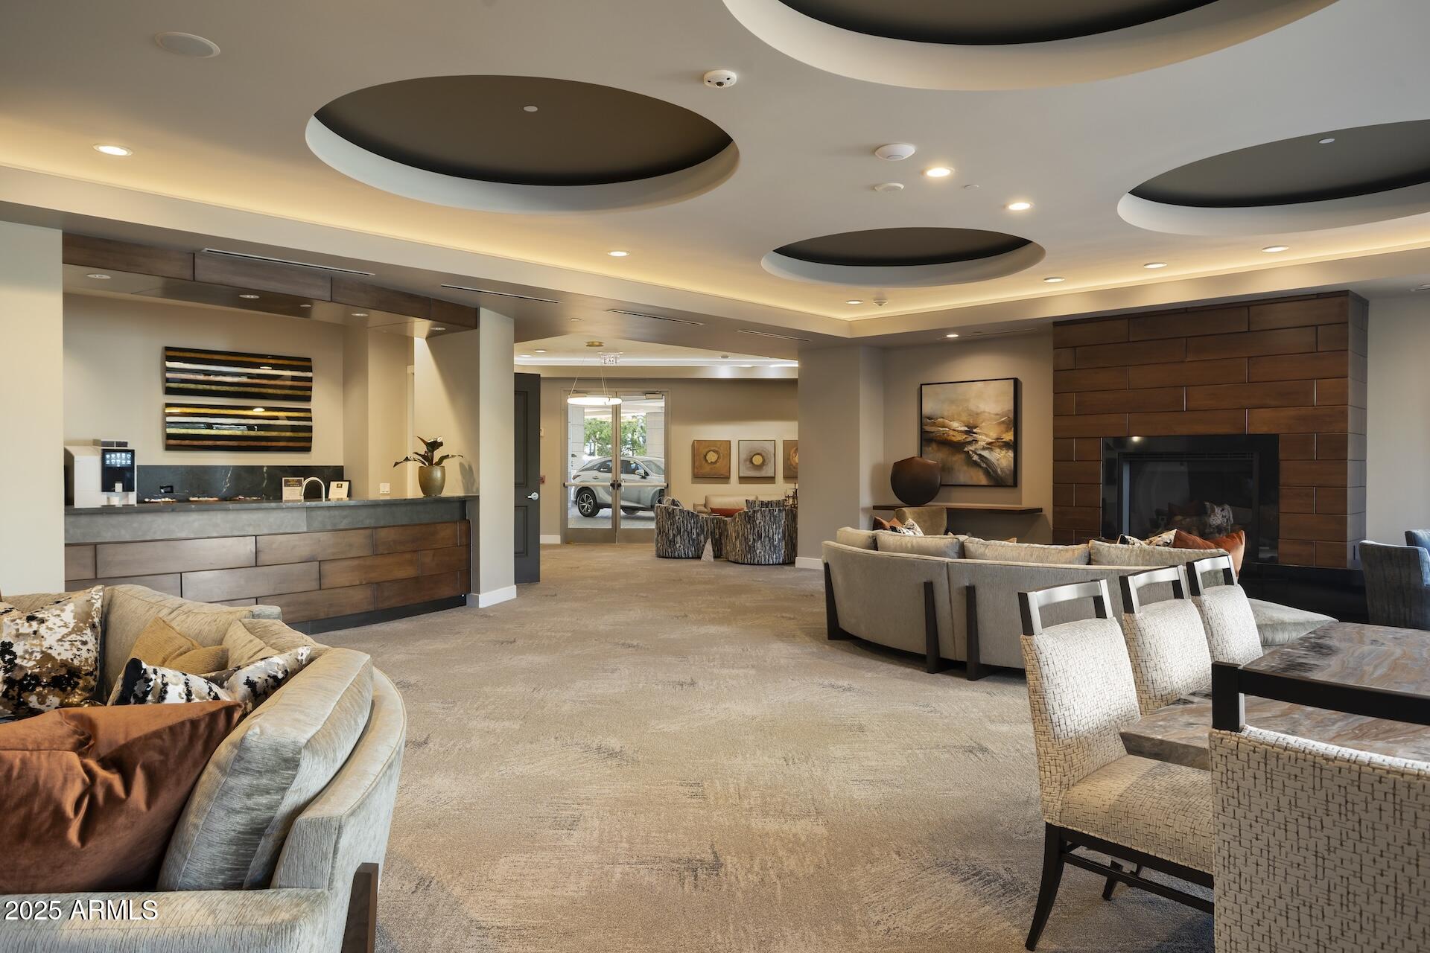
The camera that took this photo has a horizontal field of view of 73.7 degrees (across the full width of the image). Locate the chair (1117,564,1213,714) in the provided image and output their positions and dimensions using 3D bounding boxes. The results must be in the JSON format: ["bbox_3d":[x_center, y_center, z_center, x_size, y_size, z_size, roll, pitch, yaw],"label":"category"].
[{"bbox_3d":[1.644,0.798,2.933,0.500,0.970,0.600,0,1,-45],"label":"chair"}]

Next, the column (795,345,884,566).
[{"bbox_3d":[1.604,-0.207,12.224,0.975,2.803,0.500,1,1,44],"label":"column"}]

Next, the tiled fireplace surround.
[{"bbox_3d":[4.677,-0.404,9.223,2.575,2.348,0.730,1,1,44],"label":"tiled fireplace surround"}]

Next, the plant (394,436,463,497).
[{"bbox_3d":[-2.816,-0.094,9.366,0.680,0.600,0.580,0,1,0],"label":"plant"}]

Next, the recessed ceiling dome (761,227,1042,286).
[{"bbox_3d":[1.605,-1.950,8.178,2.363,0.210,2.363,0,1,0],"label":"recessed ceiling dome"}]

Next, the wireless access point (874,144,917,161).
[{"bbox_3d":[1.007,-1.796,5.323,0.225,0.045,0.225,0,1,0],"label":"wireless access point"}]

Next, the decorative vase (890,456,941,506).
[{"bbox_3d":[2.376,0.053,11.293,0.609,0.569,0.500,1,1,44],"label":"decorative vase"}]

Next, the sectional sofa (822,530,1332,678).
[{"bbox_3d":[2.240,0.831,6.374,3.267,0.840,1.744,1,1,42],"label":"sectional sofa"}]

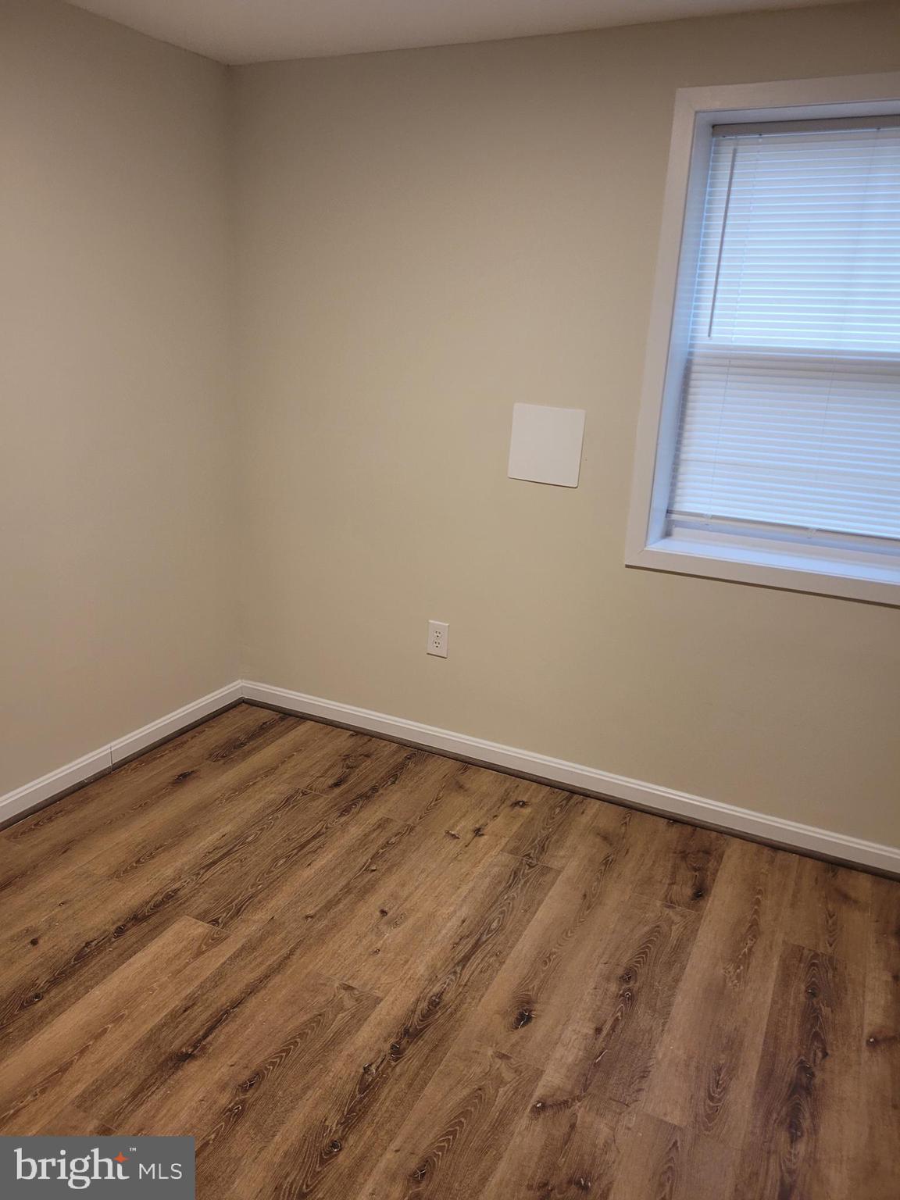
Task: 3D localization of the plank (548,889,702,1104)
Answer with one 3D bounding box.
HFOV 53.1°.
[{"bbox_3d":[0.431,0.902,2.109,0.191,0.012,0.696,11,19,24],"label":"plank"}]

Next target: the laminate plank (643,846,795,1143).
[{"bbox_3d":[0.702,0.882,2.216,0.201,0.012,1.129,11,19,24],"label":"laminate plank"}]

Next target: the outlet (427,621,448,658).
[{"bbox_3d":[-0.041,0.136,3.086,0.076,0.121,0.008,11,19,24],"label":"outlet"}]

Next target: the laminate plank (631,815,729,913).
[{"bbox_3d":[0.680,0.763,2.598,0.191,0.012,0.436,11,19,24],"label":"laminate plank"}]

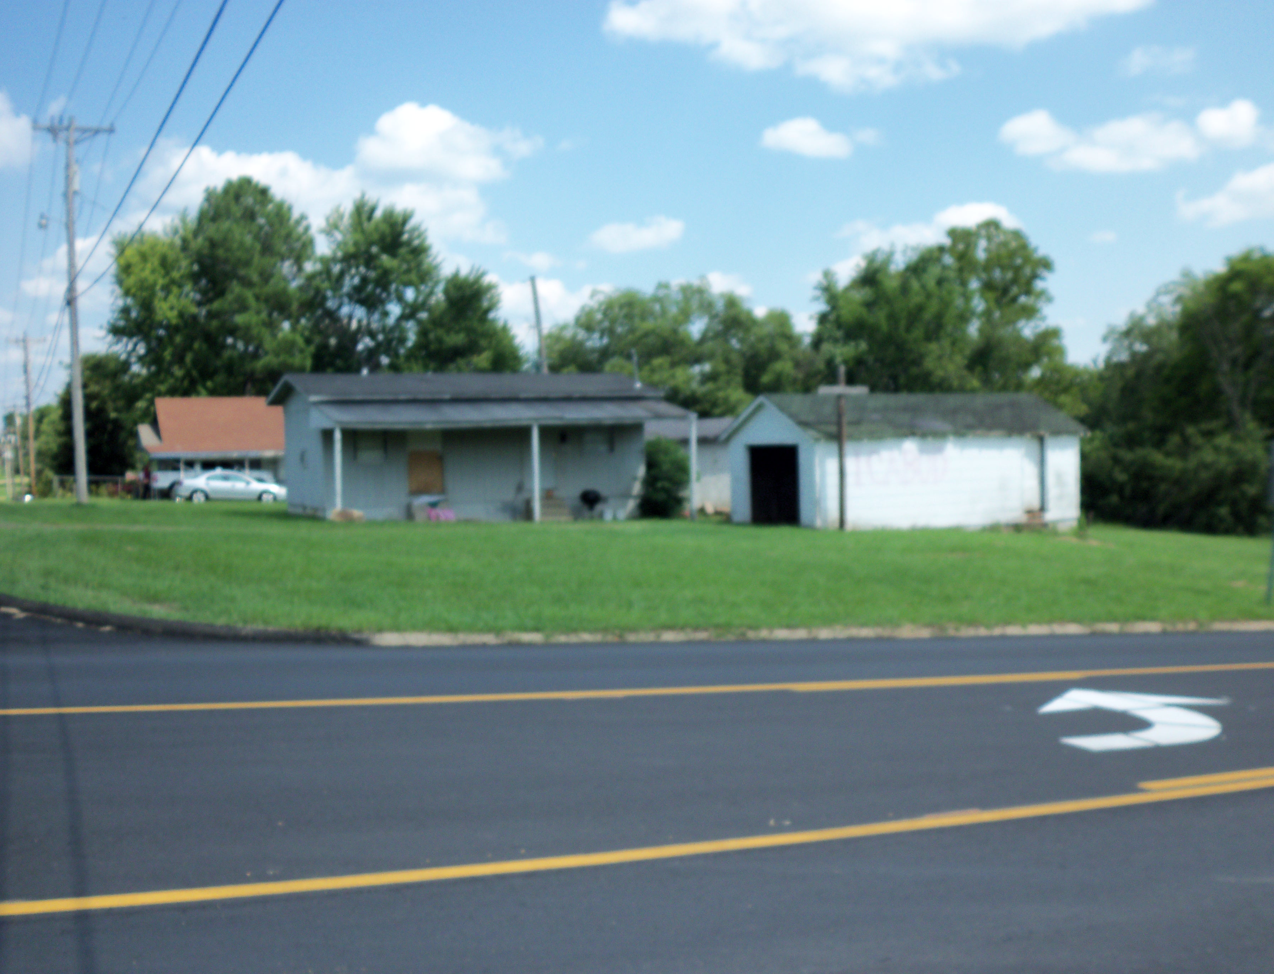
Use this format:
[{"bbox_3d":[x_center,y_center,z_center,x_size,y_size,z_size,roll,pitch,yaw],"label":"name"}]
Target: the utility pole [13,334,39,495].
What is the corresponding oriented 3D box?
[{"bbox_3d":[-42.797,-5.030,89.863,2.200,11.287,0.350,-2,2,-27],"label":"utility pole"}]

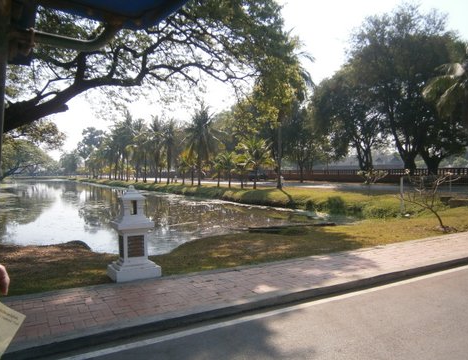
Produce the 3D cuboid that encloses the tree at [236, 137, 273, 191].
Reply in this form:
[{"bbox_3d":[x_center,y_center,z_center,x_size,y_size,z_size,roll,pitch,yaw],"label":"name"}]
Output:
[{"bbox_3d":[2.236,-1.794,37.488,3.950,5.460,3.950,-1,1,0],"label":"tree"}]

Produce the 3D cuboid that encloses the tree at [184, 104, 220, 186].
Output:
[{"bbox_3d":[-4.276,-4.737,48.933,5.160,11.020,5.160,-1,1,0],"label":"tree"}]

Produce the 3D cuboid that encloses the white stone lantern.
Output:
[{"bbox_3d":[-1.465,0.730,5.220,0.610,1.300,0.610,-1,1,-31],"label":"white stone lantern"}]

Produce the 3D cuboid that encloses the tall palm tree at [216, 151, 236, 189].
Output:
[{"bbox_3d":[-0.739,-1.228,40.986,2.270,4.250,2.270,-1,1,0],"label":"tall palm tree"}]

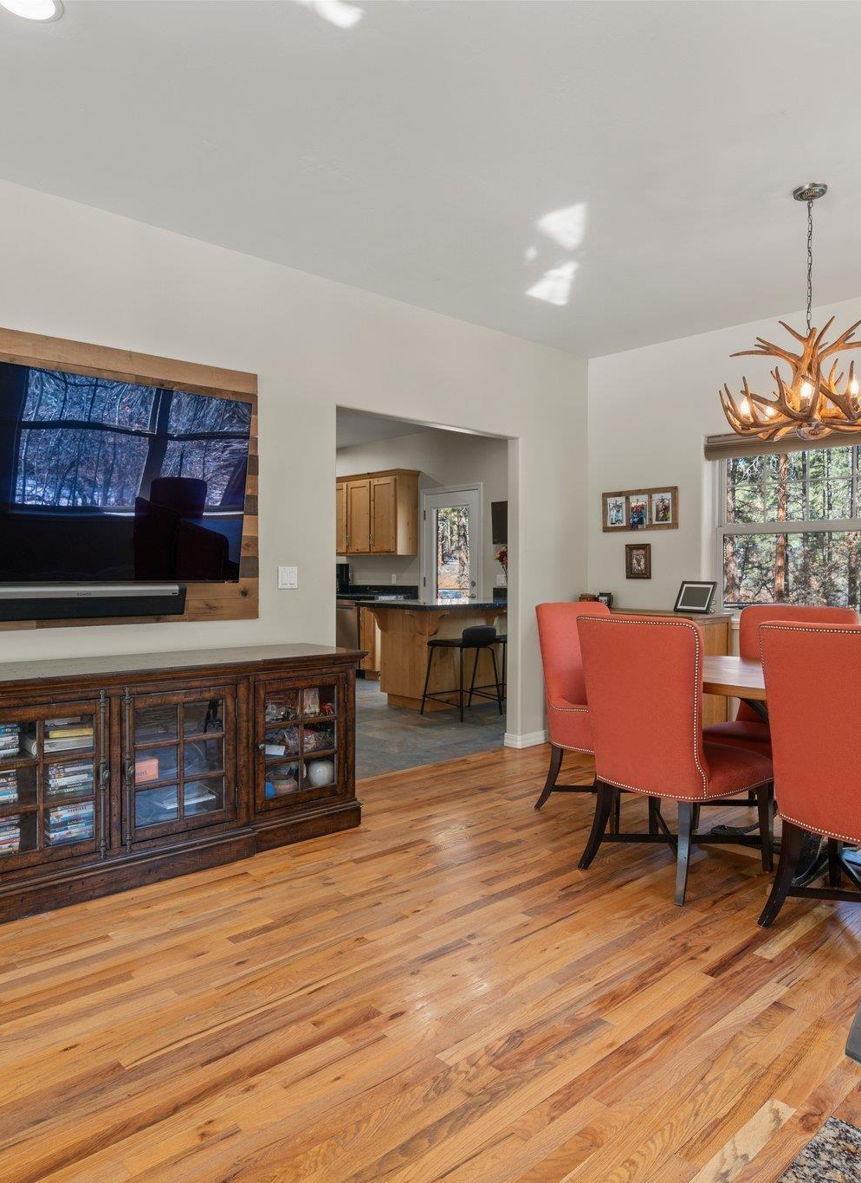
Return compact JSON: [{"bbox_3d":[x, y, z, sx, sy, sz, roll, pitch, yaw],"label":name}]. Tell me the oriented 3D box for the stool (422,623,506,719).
[{"bbox_3d":[0.282,0.648,6.539,0.502,0.743,0.462,-1,2,-41],"label":"stool"}]

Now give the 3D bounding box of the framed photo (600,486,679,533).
[{"bbox_3d":[1.413,-0.547,5.345,0.025,0.276,0.602,-1,2,-41],"label":"framed photo"}]

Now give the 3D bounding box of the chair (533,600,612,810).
[{"bbox_3d":[0.879,0.584,3.901,0.643,1.034,0.683,-1,2,-41],"label":"chair"}]

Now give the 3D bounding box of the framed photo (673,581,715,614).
[{"bbox_3d":[1.630,0.035,4.843,0.040,0.201,0.229,27,-16,-38],"label":"framed photo"}]

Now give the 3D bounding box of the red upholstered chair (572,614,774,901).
[{"bbox_3d":[0.974,0.606,3.172,0.683,1.034,0.582,-1,2,-41],"label":"red upholstered chair"}]

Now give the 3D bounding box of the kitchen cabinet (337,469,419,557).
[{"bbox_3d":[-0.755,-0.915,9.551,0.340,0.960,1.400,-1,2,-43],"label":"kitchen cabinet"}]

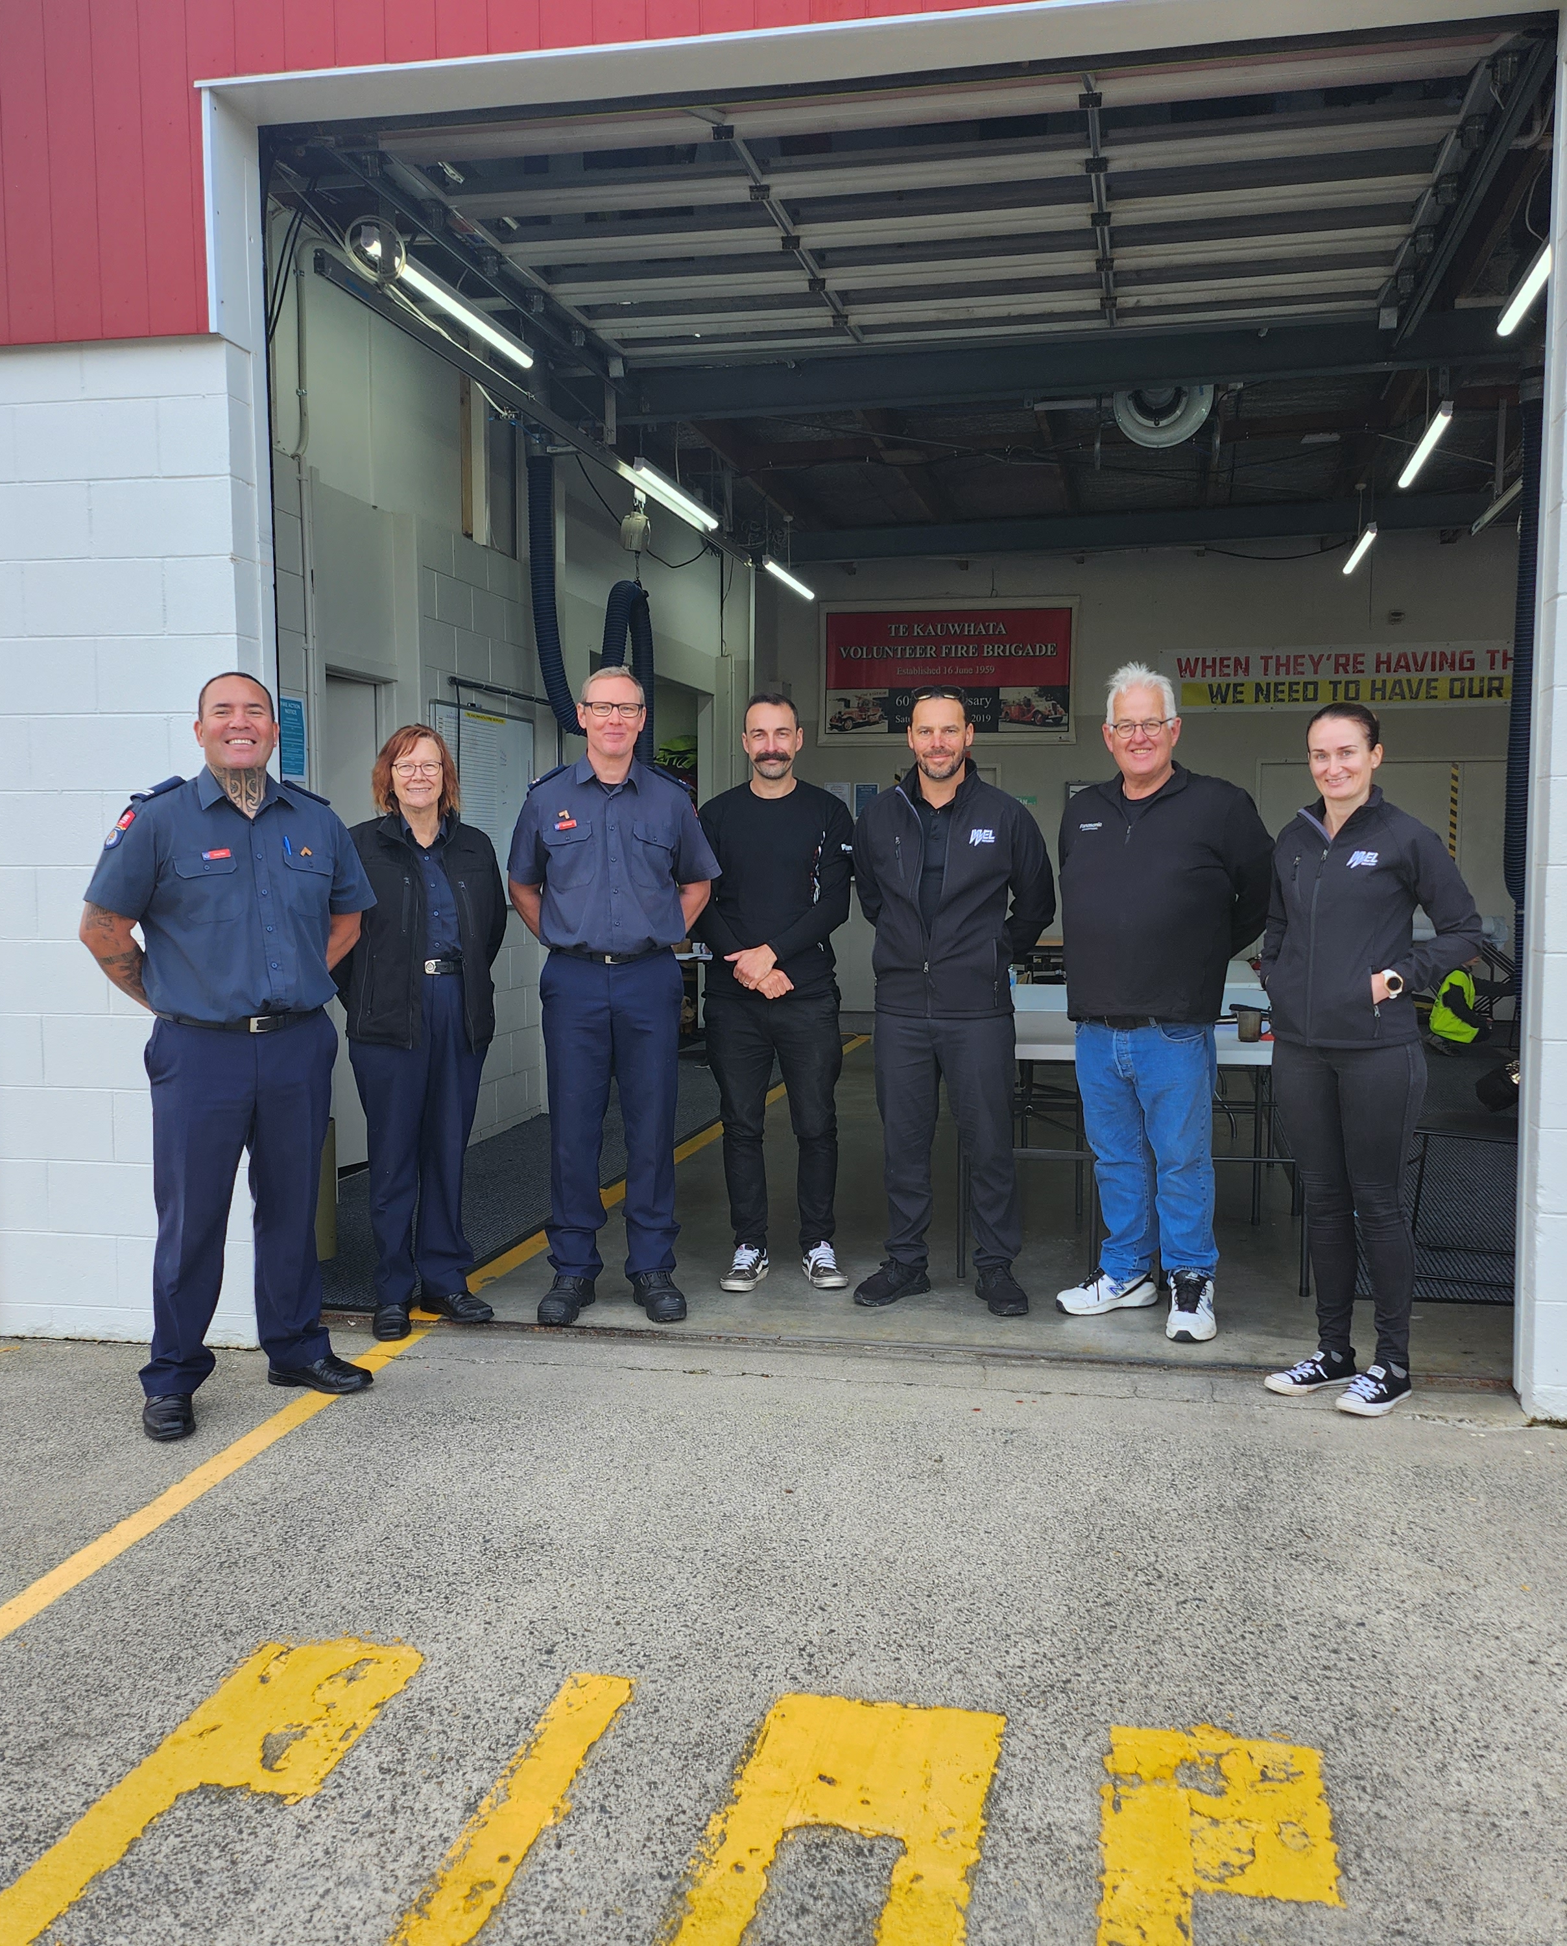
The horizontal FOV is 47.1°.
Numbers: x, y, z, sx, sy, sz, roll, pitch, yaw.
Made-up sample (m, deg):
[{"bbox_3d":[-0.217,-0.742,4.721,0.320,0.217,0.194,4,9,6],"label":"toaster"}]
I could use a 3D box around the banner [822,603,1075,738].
[{"bbox_3d":[1.299,-2.389,14.297,2.040,1.100,0.040,1,4,12],"label":"banner"}]

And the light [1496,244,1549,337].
[{"bbox_3d":[2.210,-2.072,5.171,0.080,0.085,1.530,1,4,12],"label":"light"}]

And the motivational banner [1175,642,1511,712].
[{"bbox_3d":[4.832,-2.236,13.541,3.900,0.490,0.020,1,4,12],"label":"motivational banner"}]

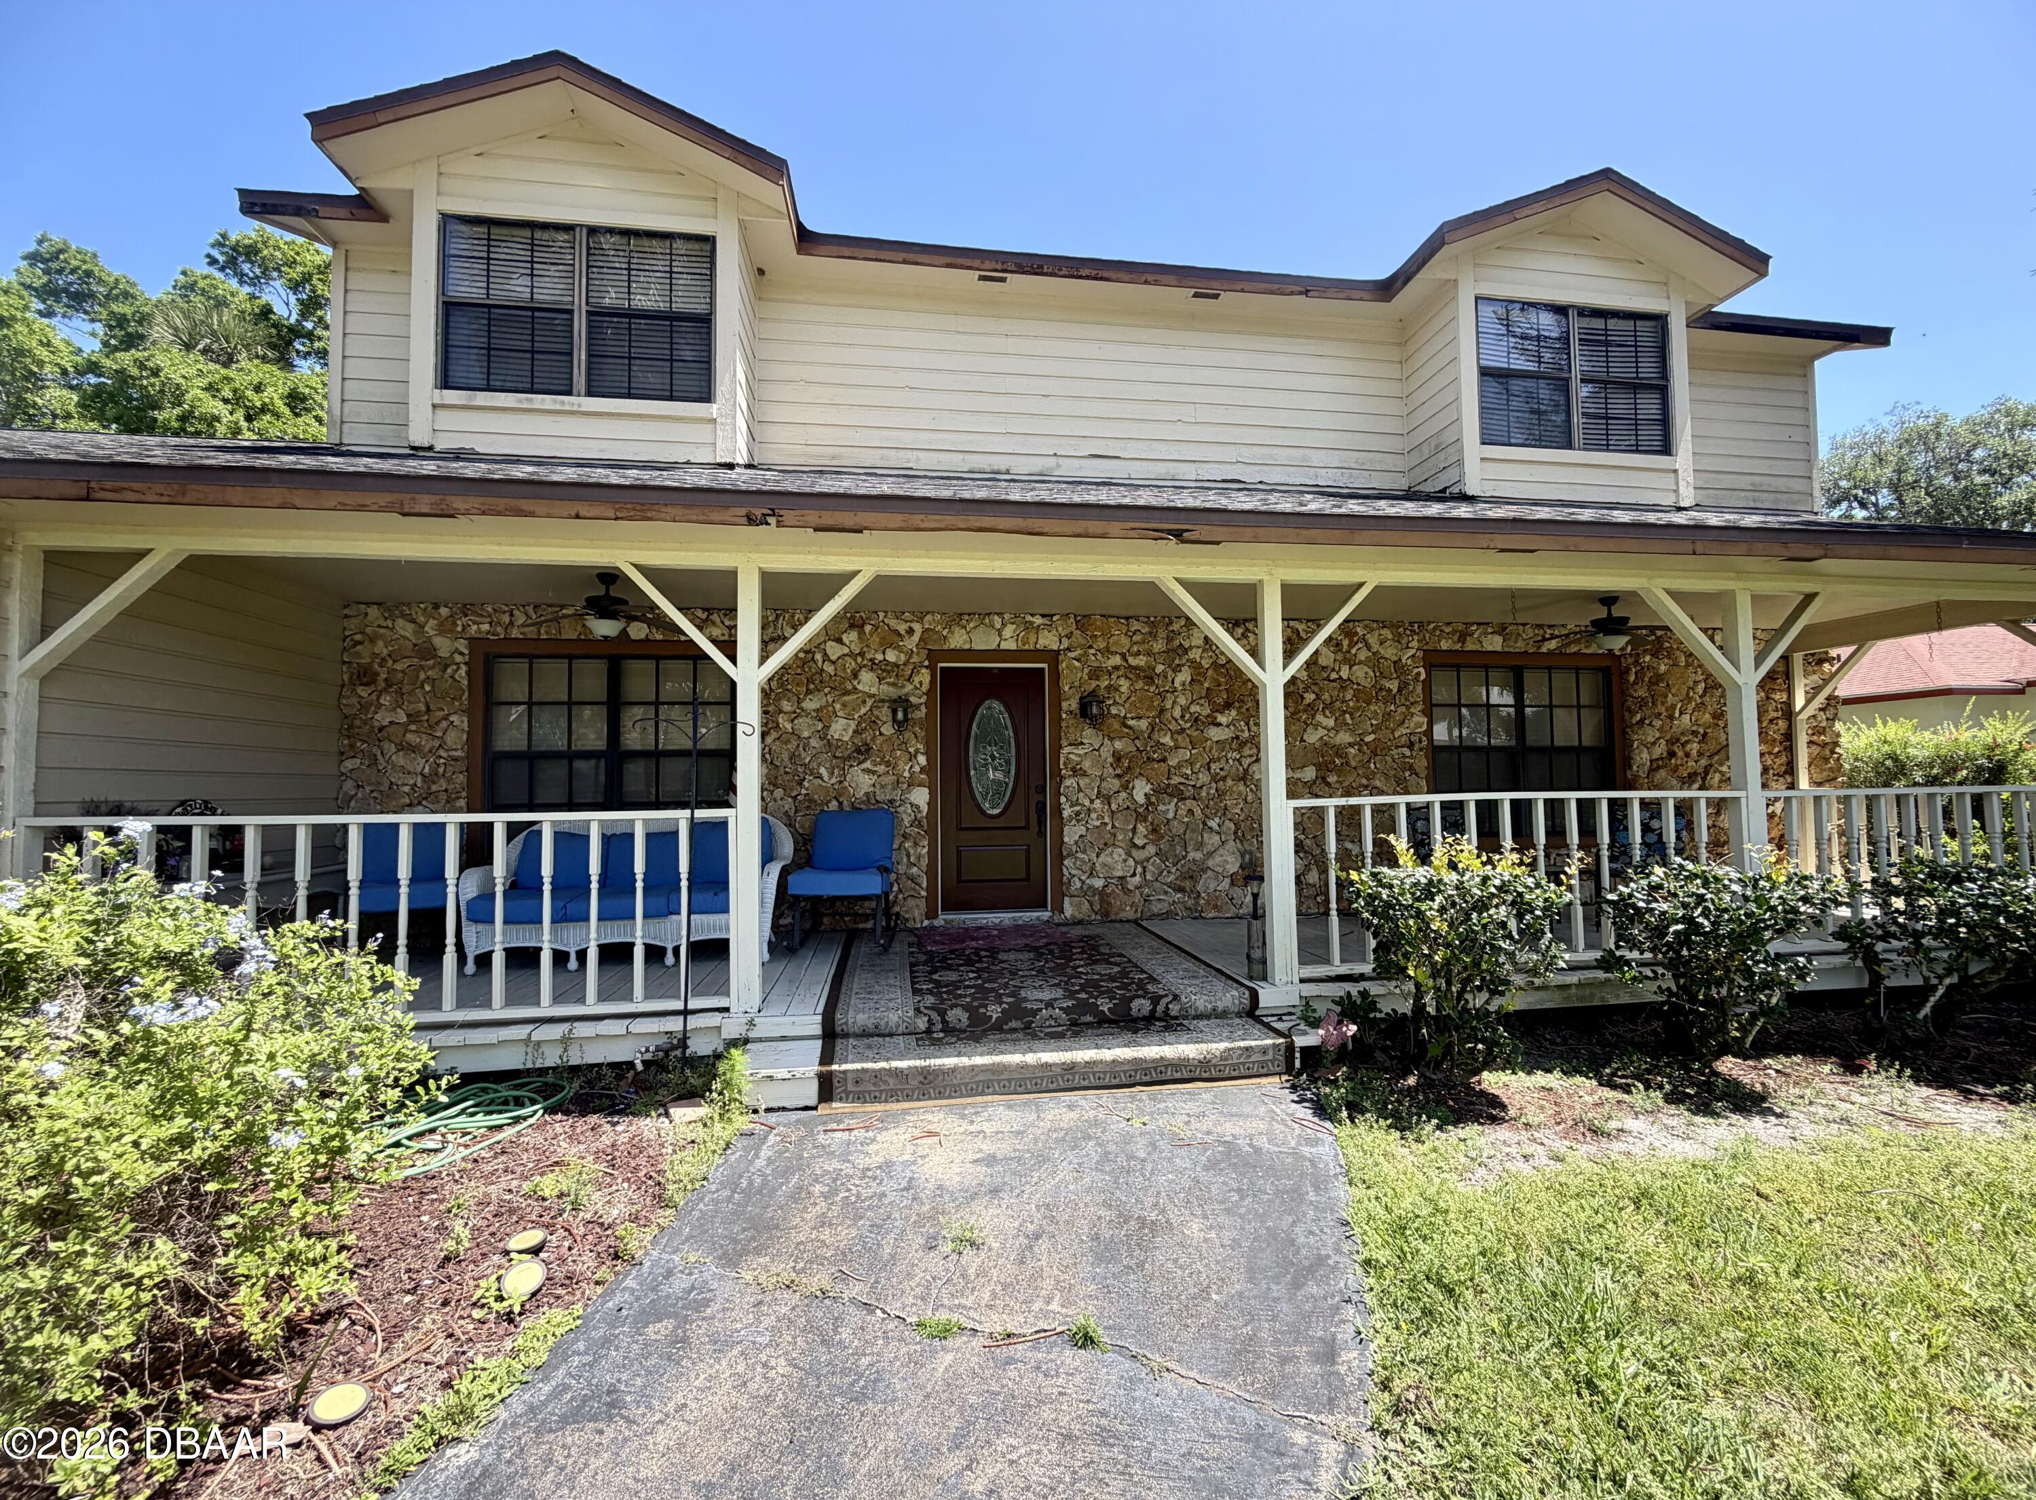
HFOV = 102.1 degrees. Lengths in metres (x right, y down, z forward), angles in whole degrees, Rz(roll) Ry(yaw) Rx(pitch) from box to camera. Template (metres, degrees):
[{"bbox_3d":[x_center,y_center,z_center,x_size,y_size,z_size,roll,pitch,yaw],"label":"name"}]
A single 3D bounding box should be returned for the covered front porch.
[{"bbox_3d":[1.536,0.255,5.766,12.950,2.980,2.760,0,-3,-9],"label":"covered front porch"}]

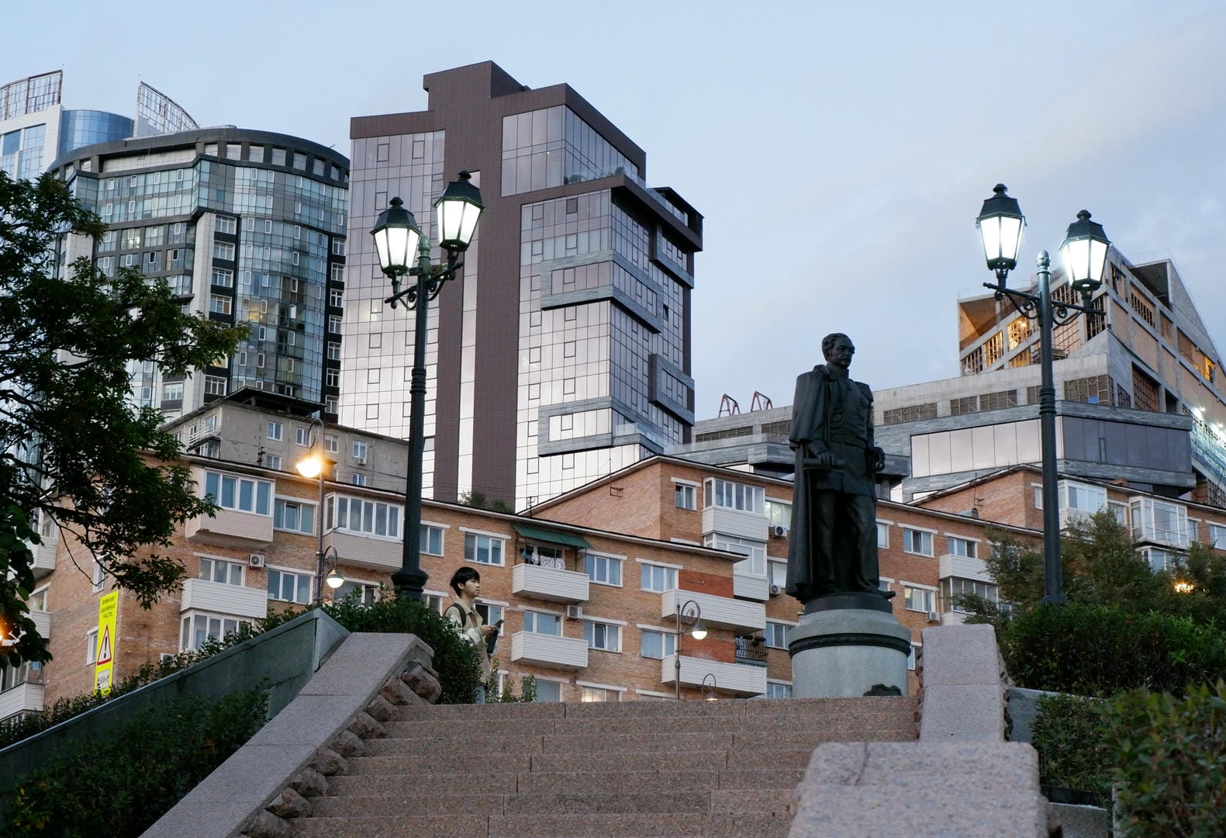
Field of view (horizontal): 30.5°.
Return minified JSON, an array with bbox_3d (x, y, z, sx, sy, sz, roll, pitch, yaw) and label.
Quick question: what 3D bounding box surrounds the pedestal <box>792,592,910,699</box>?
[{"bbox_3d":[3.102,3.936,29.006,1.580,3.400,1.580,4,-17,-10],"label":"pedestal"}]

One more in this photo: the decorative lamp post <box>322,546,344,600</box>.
[{"bbox_3d":[-6.955,5.387,54.663,0.750,4.714,0.450,10,-19,-29],"label":"decorative lamp post"}]

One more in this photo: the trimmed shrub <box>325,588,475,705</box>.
[{"bbox_3d":[-1.529,1.811,16.156,1.080,1.200,1.100,-2,-17,9],"label":"trimmed shrub"}]

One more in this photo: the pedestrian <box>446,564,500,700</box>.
[{"bbox_3d":[-1.131,1.997,17.726,0.450,1.720,0.480,-4,-18,16],"label":"pedestrian"}]

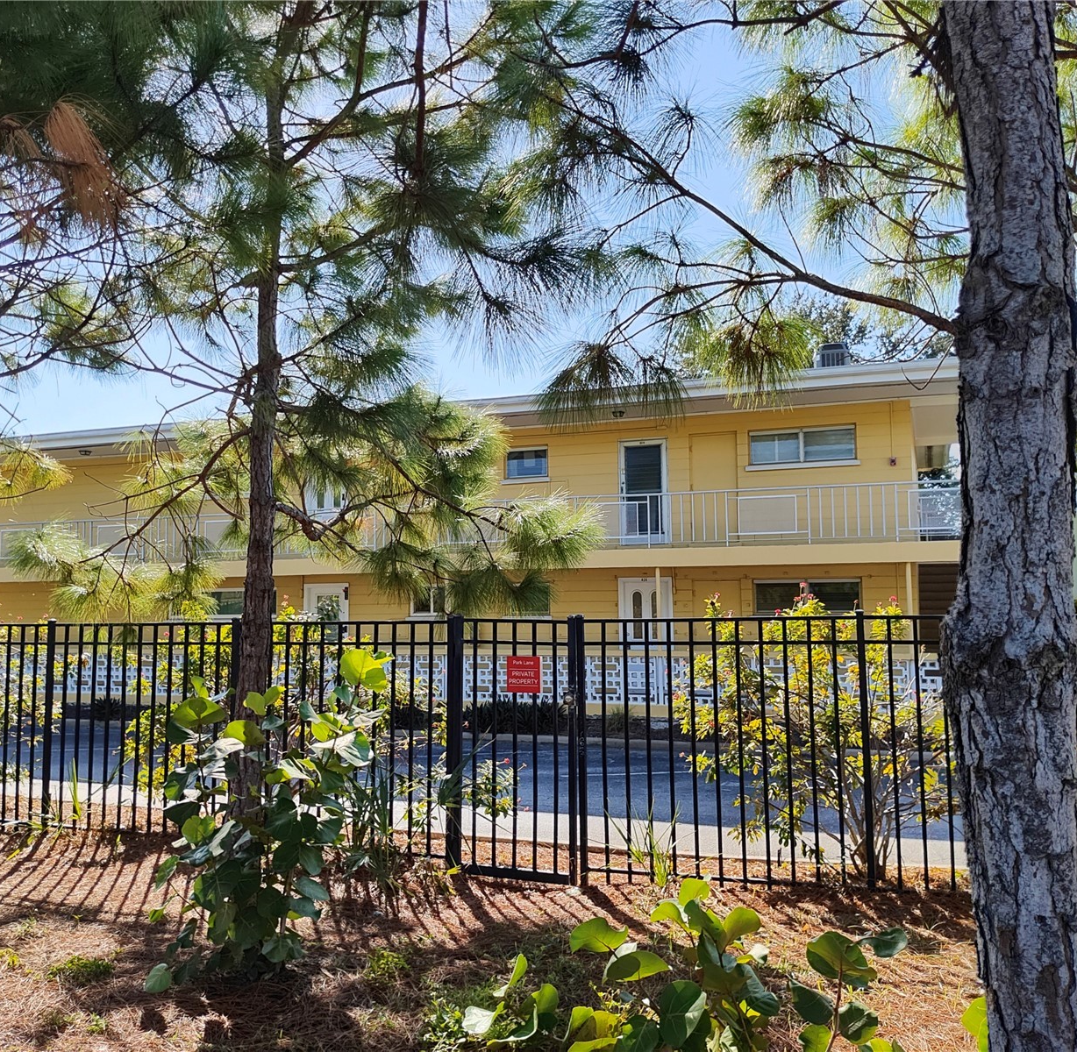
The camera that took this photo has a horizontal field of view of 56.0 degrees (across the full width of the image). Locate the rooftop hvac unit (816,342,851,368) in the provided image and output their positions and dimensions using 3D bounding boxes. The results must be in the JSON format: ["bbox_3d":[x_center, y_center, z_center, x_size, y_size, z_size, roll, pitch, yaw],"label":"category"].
[{"bbox_3d":[5.648,-3.066,19.429,0.700,0.900,0.700,-2,-4,20],"label":"rooftop hvac unit"}]

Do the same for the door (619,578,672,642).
[{"bbox_3d":[2.084,2.028,19.492,1.070,2.070,0.120,-2,-4,20],"label":"door"}]

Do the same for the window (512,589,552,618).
[{"bbox_3d":[-0.185,1.497,20.354,0.930,0.680,0.120,-2,-4,20],"label":"window"}]

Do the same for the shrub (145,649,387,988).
[{"bbox_3d":[-1.272,1.359,4.750,1.020,1.420,0.920,0,-4,-15],"label":"shrub"}]

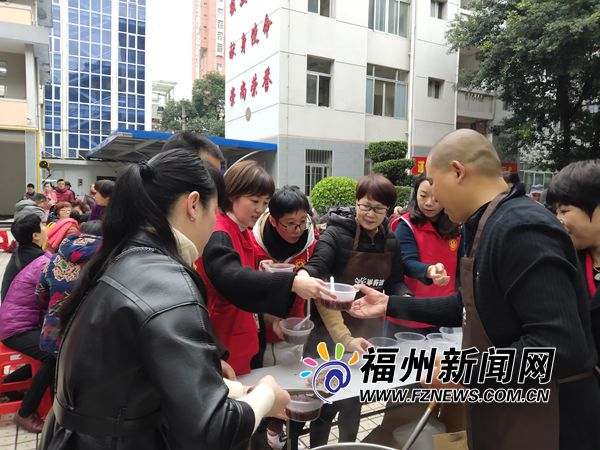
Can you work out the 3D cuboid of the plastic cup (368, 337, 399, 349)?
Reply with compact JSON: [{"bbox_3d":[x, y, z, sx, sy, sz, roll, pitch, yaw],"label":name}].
[{"bbox_3d":[0.377,0.561,2.035,0.135,0.065,0.135,1,4,0],"label":"plastic cup"}]

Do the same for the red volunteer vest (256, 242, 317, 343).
[{"bbox_3d":[-0.075,0.280,2.180,0.460,0.620,0.330,0,4,-9],"label":"red volunteer vest"}]

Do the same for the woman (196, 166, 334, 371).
[{"bbox_3d":[-0.148,0.549,1.779,0.620,1.590,0.480,4,5,40],"label":"woman"}]

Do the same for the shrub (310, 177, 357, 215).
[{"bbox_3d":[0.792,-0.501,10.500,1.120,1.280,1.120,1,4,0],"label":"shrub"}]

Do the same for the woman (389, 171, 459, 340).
[{"bbox_3d":[0.720,0.510,2.550,0.500,1.600,0.380,-1,4,-22],"label":"woman"}]

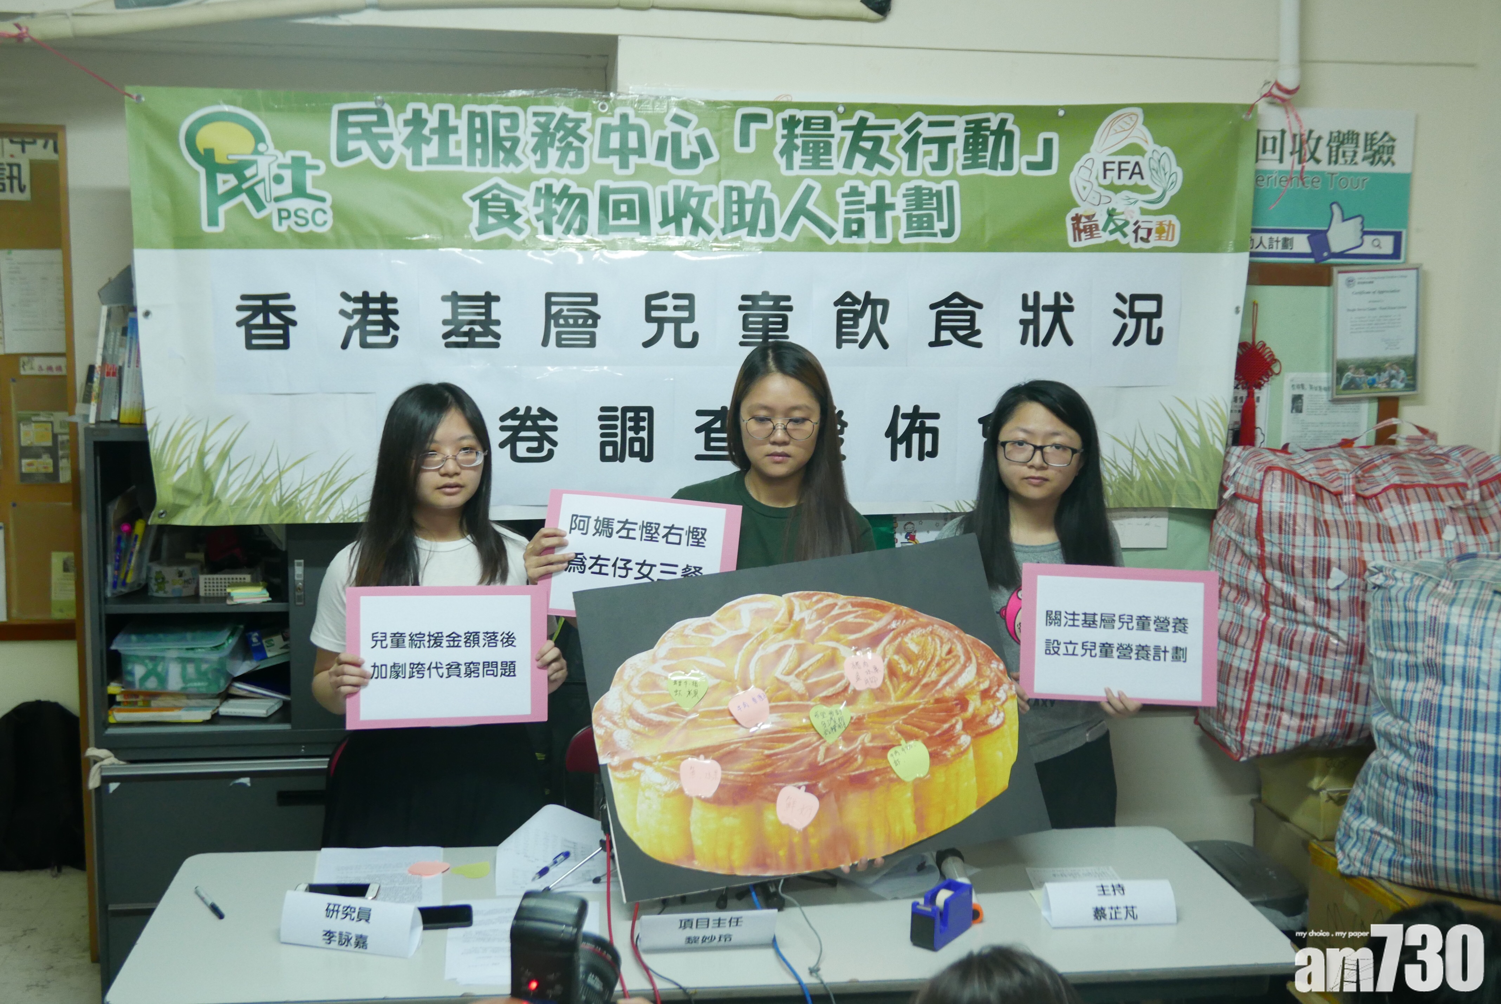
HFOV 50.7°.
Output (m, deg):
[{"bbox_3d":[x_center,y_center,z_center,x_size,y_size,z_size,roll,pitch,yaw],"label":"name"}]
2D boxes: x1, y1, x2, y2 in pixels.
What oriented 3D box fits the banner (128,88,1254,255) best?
[{"bbox_3d":[-0.064,-0.706,3.418,2.440,0.340,0.040,0,8,-9],"label":"banner"}]

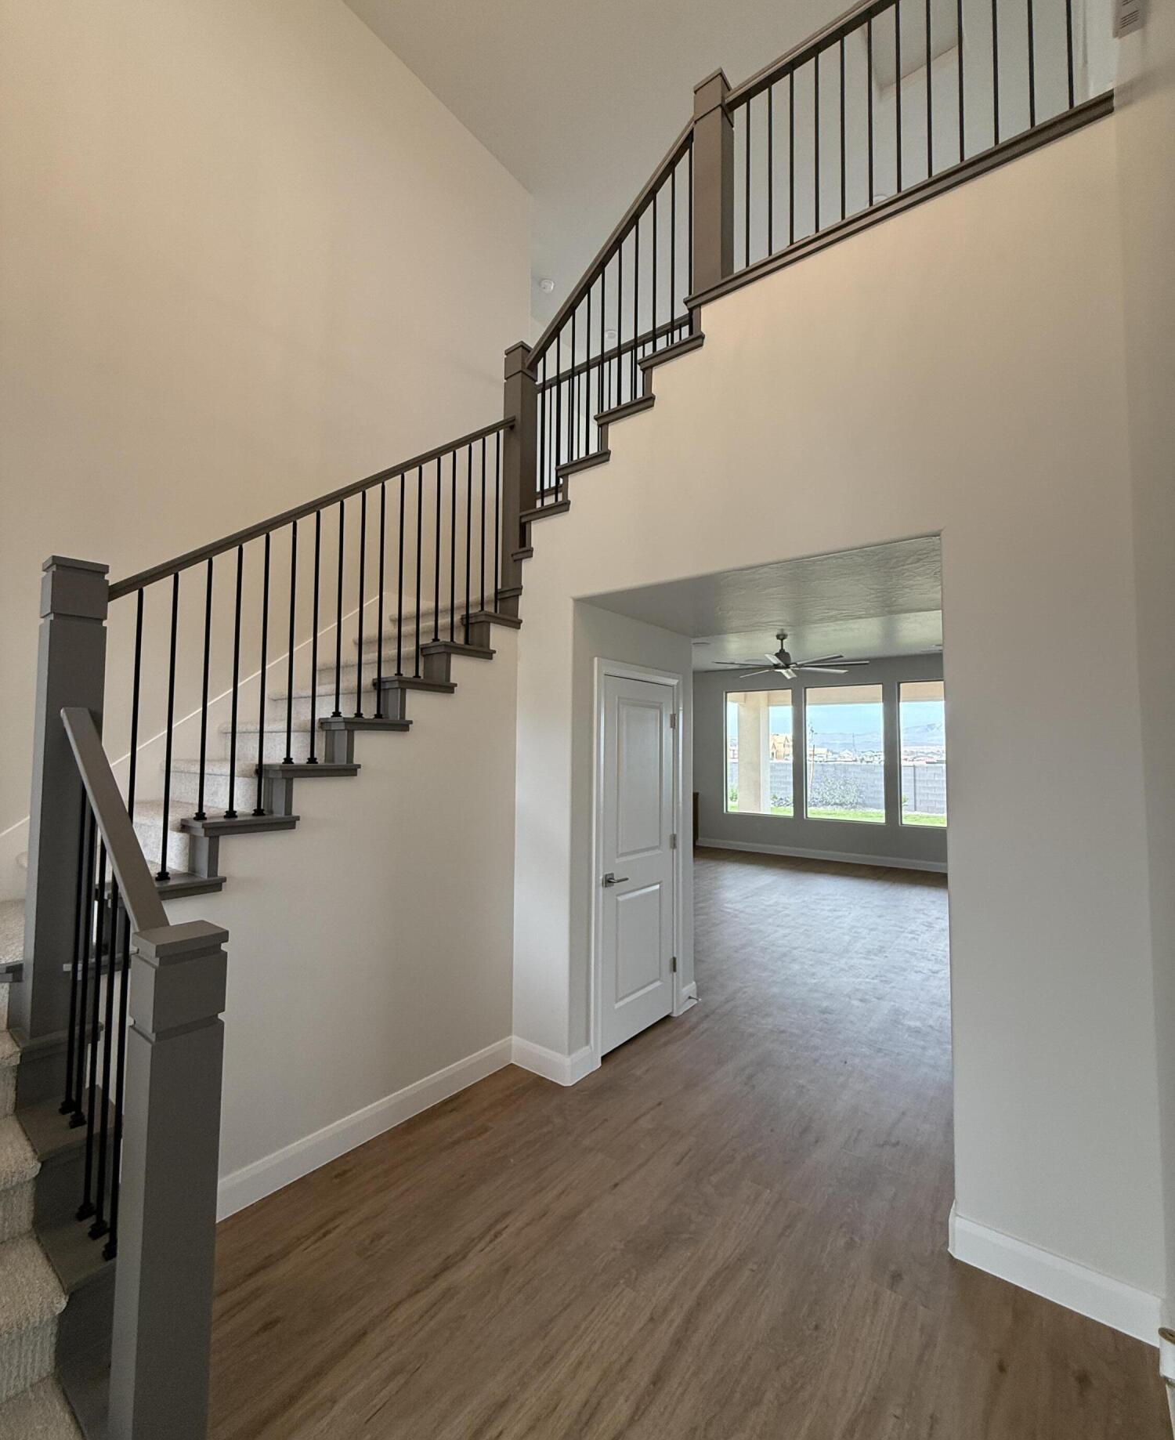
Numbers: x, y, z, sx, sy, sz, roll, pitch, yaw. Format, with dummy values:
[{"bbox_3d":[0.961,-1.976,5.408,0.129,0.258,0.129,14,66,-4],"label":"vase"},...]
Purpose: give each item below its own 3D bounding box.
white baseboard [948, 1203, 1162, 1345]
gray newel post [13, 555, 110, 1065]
[{"bbox_3d":[1.400,1.686,1.934,0.515,0.133,0.026,-2,-4,38],"label":"white baseboard"},{"bbox_3d":[-1.630,0.245,1.969,0.140,1.465,0.140,-2,-4,38],"label":"gray newel post"}]

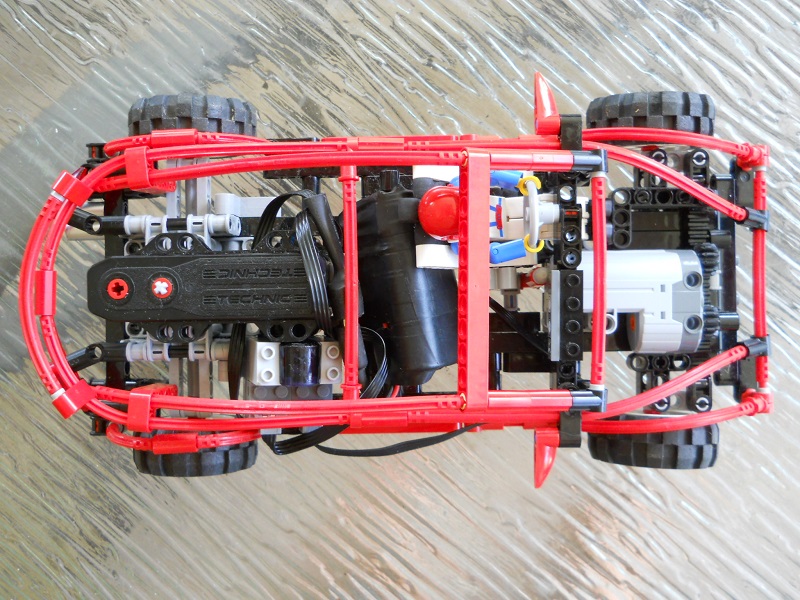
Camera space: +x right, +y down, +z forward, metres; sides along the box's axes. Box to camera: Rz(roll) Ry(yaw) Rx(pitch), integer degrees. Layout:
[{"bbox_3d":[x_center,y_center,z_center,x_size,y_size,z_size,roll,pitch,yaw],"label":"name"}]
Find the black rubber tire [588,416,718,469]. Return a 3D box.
[{"bbox_3d":[0.101,0.054,0.341,0.050,0.050,0.020,2,90,0],"label":"black rubber tire"}]

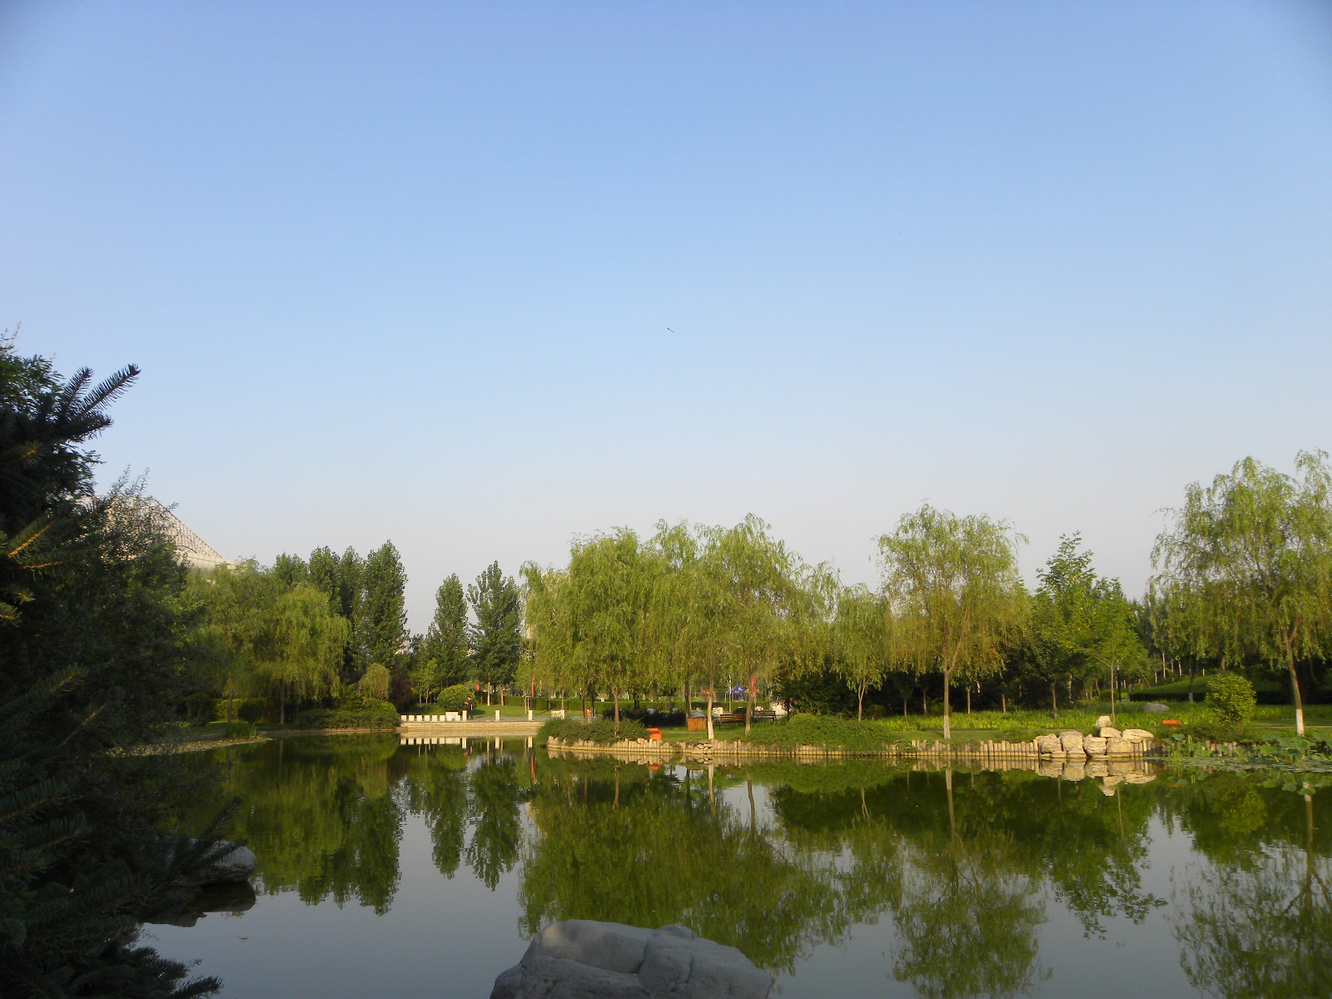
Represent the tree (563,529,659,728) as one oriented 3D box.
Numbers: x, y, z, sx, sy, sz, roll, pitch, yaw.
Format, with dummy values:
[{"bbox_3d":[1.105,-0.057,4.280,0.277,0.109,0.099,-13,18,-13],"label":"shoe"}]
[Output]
[{"bbox_3d":[-2.780,6.566,50.075,4.780,10.290,4.780,0,-11,-3],"label":"tree"}]

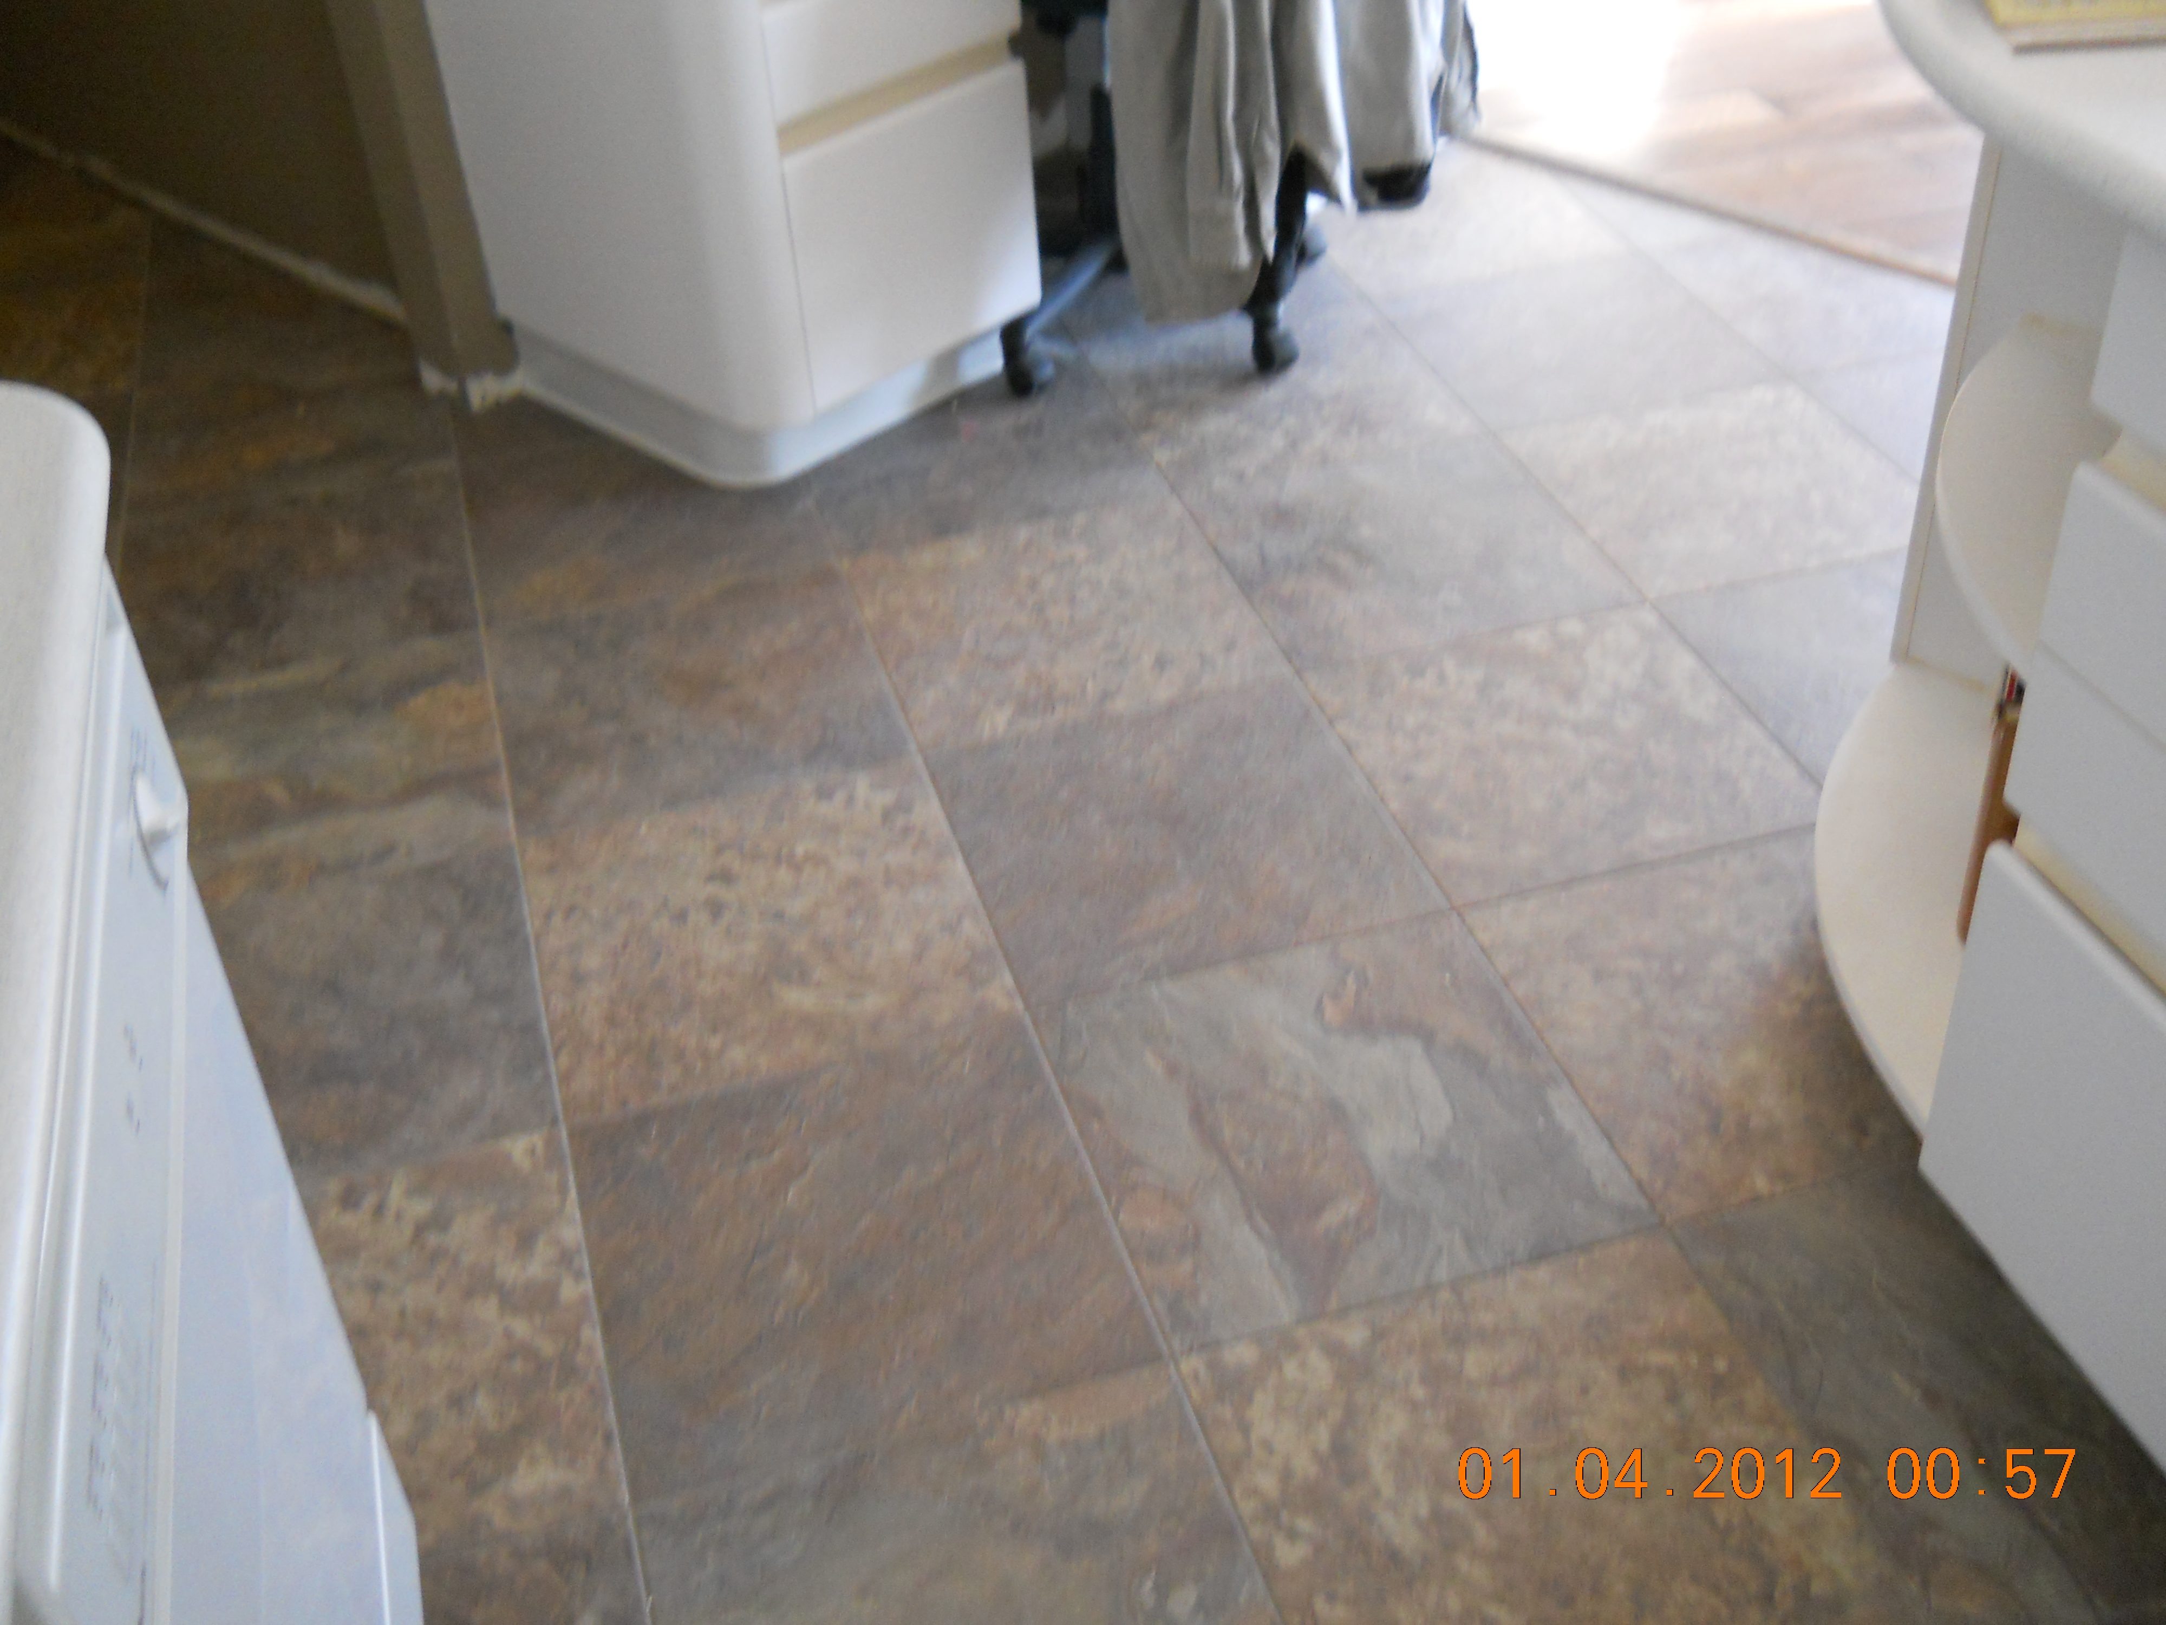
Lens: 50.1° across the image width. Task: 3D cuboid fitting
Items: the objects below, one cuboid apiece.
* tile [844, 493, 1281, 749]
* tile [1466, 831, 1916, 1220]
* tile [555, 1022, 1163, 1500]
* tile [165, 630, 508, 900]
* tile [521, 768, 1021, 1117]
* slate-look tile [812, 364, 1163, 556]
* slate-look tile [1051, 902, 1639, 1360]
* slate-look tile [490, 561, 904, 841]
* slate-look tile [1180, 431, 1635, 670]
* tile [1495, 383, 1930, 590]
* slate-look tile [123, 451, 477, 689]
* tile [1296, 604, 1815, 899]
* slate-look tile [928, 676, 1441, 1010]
[{"bbox_3d":[-0.025,-0.211,2.532,0.403,0.010,0.403,-12,38,-11],"label":"tile"},{"bbox_3d":[0.587,0.166,1.989,0.403,0.010,0.403,-12,38,-11],"label":"tile"},{"bbox_3d":[-0.186,0.335,1.839,0.400,0.010,0.400,-12,38,-11],"label":"tile"},{"bbox_3d":[-0.796,-0.039,2.369,0.403,0.010,0.403,-12,38,-11],"label":"tile"},{"bbox_3d":[-0.300,0.104,2.152,0.400,0.010,0.400,-12,38,-11],"label":"tile"},{"bbox_3d":[-0.139,-0.442,2.843,0.403,0.010,0.403,-12,38,-11],"label":"slate-look tile"},{"bbox_3d":[0.201,0.250,1.910,0.403,0.010,0.403,-12,38,-11],"label":"slate-look tile"},{"bbox_3d":[-0.415,-0.128,2.466,0.400,0.010,0.400,-12,38,-11],"label":"slate-look tile"},{"bbox_3d":[0.359,-0.298,2.622,0.400,0.010,0.400,-12,38,-11],"label":"slate-look tile"},{"bbox_3d":[0.745,-0.384,2.695,0.403,0.010,0.403,-12,38,-11],"label":"tile"},{"bbox_3d":[-0.916,-0.273,2.701,0.400,0.010,0.400,-12,38,-11],"label":"slate-look tile"},{"bbox_3d":[0.474,-0.067,2.309,0.400,0.010,0.400,-12,38,-11],"label":"tile"},{"bbox_3d":[0.088,0.019,2.221,0.403,0.010,0.403,-12,38,-11],"label":"slate-look tile"}]

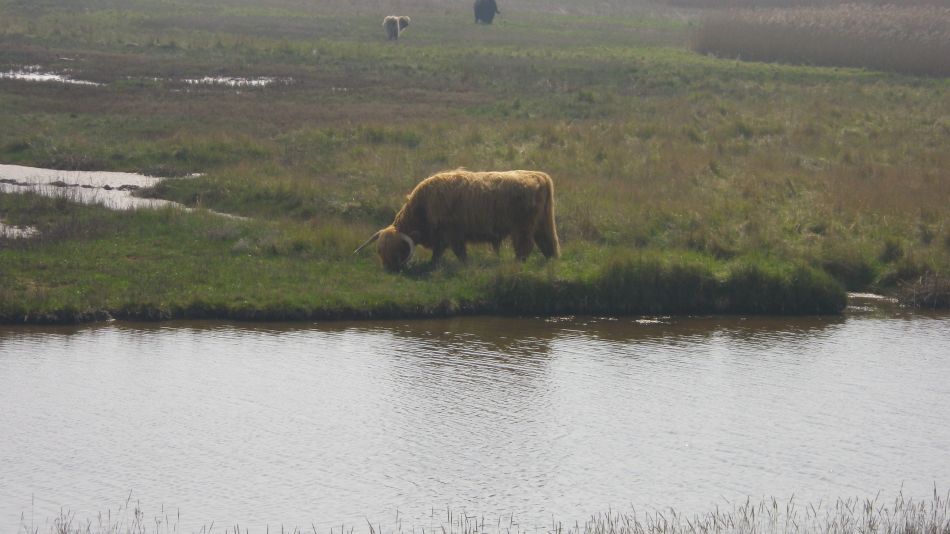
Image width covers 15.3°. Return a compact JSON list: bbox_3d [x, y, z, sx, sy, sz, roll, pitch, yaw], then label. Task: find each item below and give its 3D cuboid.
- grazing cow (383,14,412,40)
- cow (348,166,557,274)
[{"bbox_3d":[-3.651,-11.070,164.000,0.950,1.210,2.100,1,5,15],"label":"grazing cow"},{"bbox_3d":[-0.218,-0.599,44.000,2.450,1.240,0.850,-1,5,-13],"label":"cow"}]

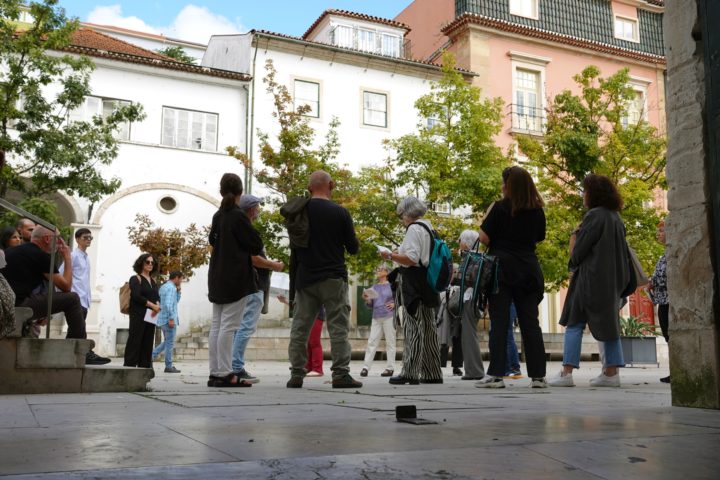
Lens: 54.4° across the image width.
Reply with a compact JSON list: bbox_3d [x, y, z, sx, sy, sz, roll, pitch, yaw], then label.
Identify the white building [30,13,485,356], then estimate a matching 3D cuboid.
[{"bbox_3d":[-4.848,-2.324,29.519,17.366,14.573,10.000,4,-10,-24],"label":"white building"}]

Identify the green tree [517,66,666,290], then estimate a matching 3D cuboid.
[{"bbox_3d":[5.773,-0.712,17.340,3.844,7.571,3.844,0,-9,0],"label":"green tree"}]

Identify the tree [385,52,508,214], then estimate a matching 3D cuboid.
[{"bbox_3d":[2.355,-0.998,18.904,3.421,8.612,3.421,0,-9,0],"label":"tree"}]

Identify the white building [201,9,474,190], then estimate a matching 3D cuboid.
[{"bbox_3d":[-1.216,-2.139,30.582,9.753,14.573,9.000,4,-10,-24],"label":"white building"}]

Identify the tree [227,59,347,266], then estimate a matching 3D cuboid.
[{"bbox_3d":[-1.869,-0.860,17.866,3.082,7.978,3.082,0,-9,0],"label":"tree"}]

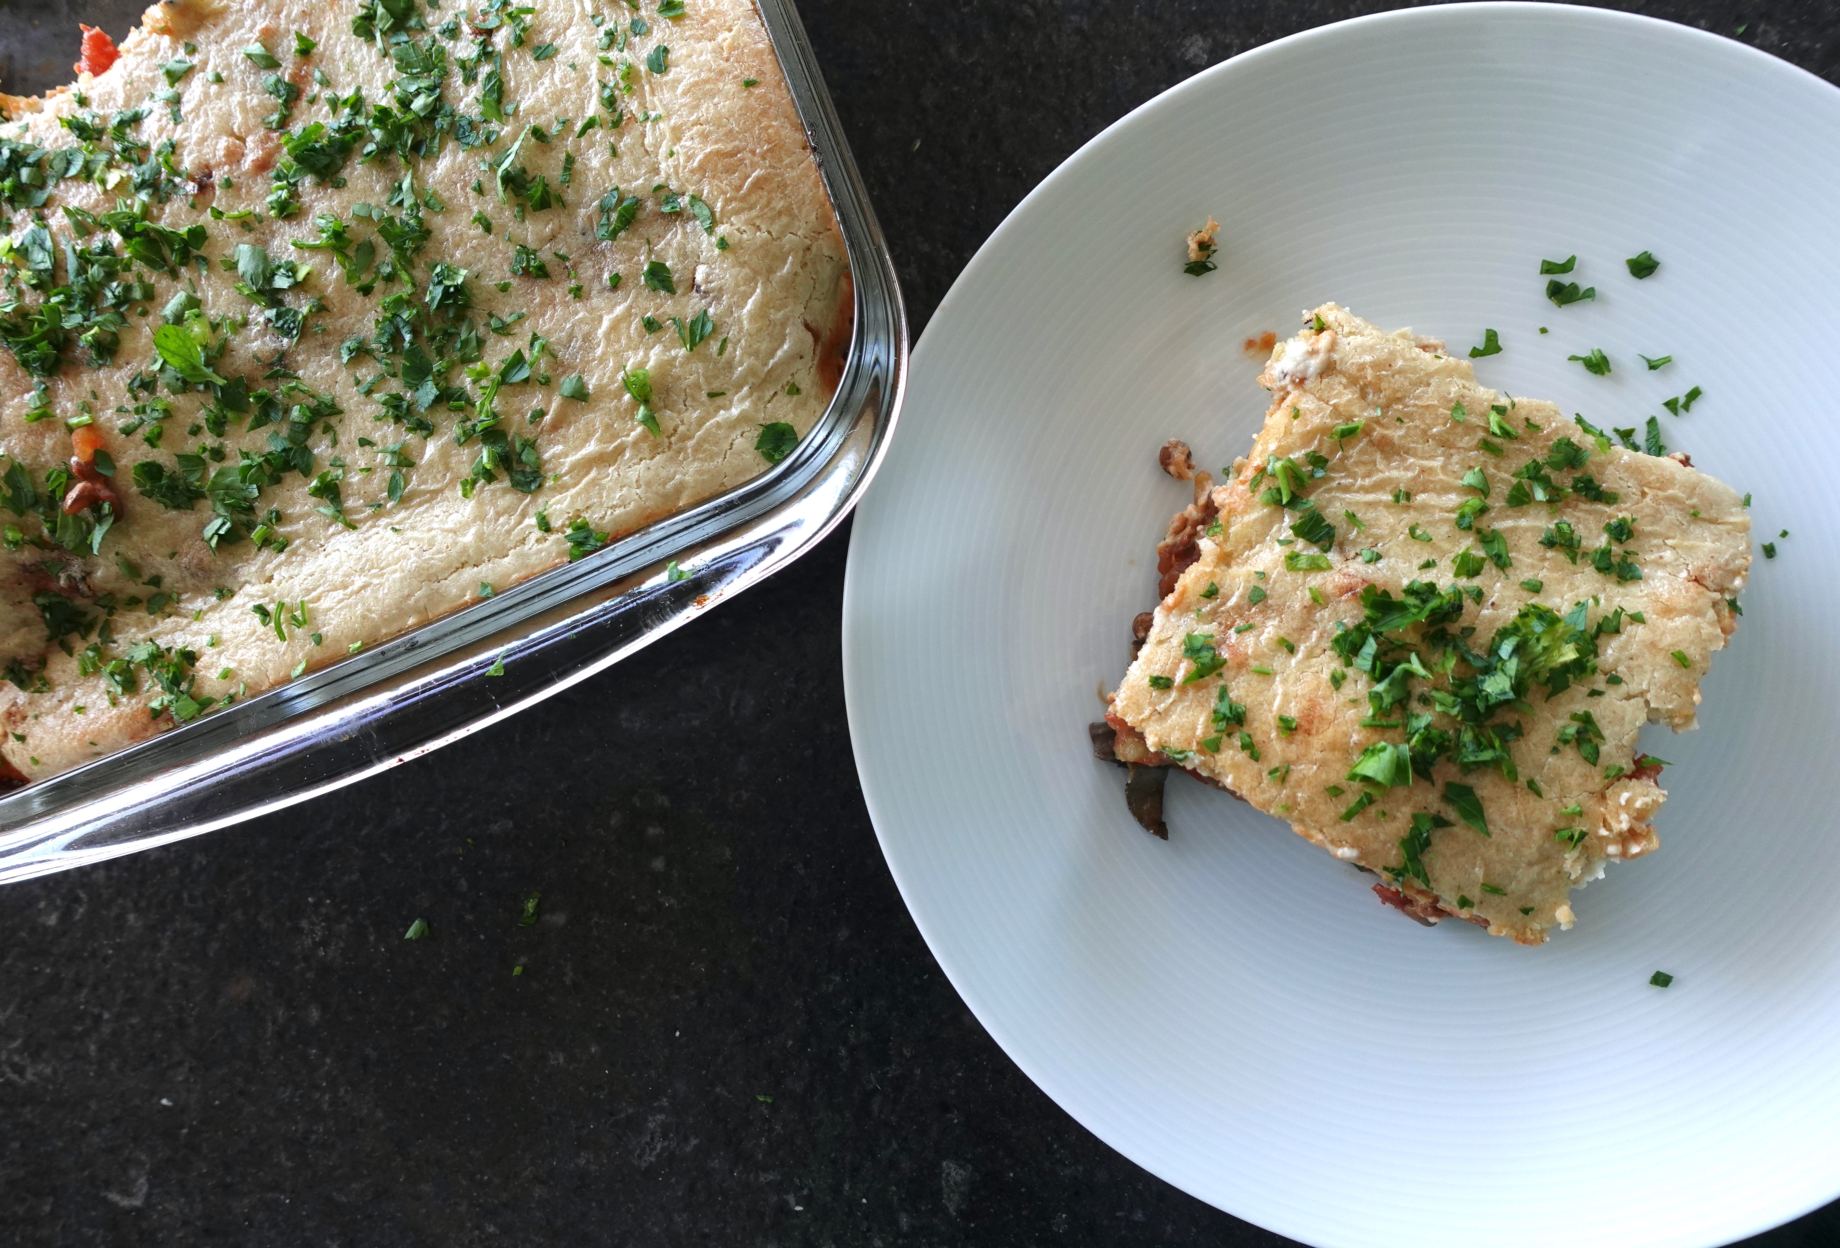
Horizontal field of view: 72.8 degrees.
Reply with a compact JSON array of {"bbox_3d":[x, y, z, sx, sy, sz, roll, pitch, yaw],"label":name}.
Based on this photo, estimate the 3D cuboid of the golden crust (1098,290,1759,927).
[{"bbox_3d":[0.111,0.001,0.277,0.109,0.030,0.105,25,92,7],"label":"golden crust"}]

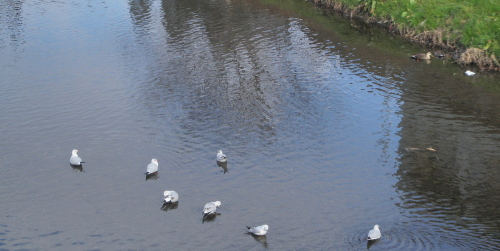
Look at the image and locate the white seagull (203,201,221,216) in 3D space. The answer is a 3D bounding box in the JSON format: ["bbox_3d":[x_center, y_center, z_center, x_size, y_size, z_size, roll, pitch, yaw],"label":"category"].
[{"bbox_3d":[-0.501,1.098,14.073,0.140,0.170,0.340,13,21,36],"label":"white seagull"}]

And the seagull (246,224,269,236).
[{"bbox_3d":[0.101,1.328,13.338,0.330,0.160,0.130,12,21,34],"label":"seagull"}]

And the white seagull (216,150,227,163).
[{"bbox_3d":[-0.424,0.472,16.123,0.130,0.170,0.320,-7,18,-22],"label":"white seagull"}]

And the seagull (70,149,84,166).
[{"bbox_3d":[-2.609,0.485,15.993,0.330,0.220,0.130,15,22,40],"label":"seagull"}]

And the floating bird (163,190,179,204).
[{"bbox_3d":[-1.082,0.986,14.441,0.150,0.170,0.290,10,20,31],"label":"floating bird"}]

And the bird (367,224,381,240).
[{"bbox_3d":[1.565,1.346,13.236,0.130,0.185,0.330,10,20,30],"label":"bird"}]

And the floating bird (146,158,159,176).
[{"bbox_3d":[-1.440,0.611,15.591,0.130,0.215,0.330,7,18,22],"label":"floating bird"}]

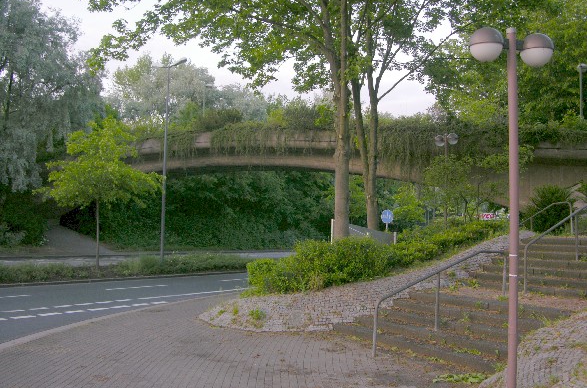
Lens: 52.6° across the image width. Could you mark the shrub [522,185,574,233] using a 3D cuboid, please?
[{"bbox_3d":[7.637,0.449,17.846,1.500,1.475,1.450,0,-4,17],"label":"shrub"}]

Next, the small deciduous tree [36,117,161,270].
[{"bbox_3d":[-7.812,-0.025,24.197,4.900,6.253,4.800,2,-4,-17],"label":"small deciduous tree"}]

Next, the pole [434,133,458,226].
[{"bbox_3d":[5.515,-0.183,21.426,0.920,4.001,0.370,-1,-5,38],"label":"pole"}]

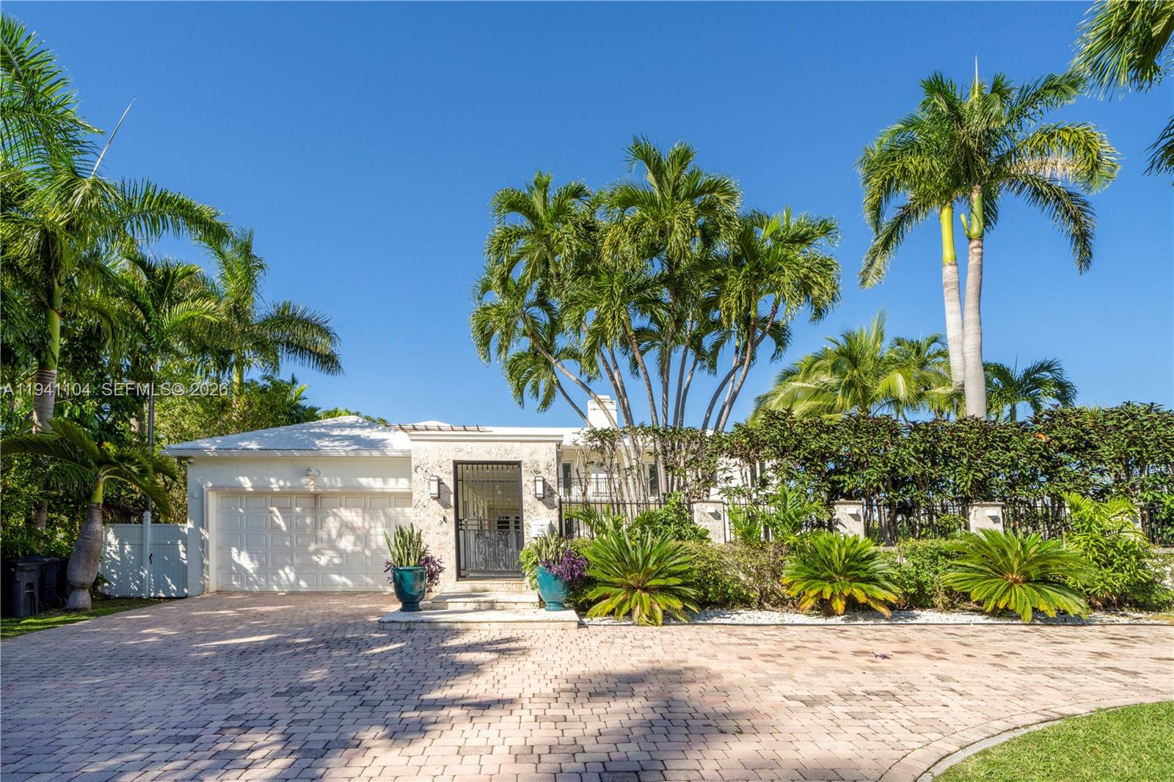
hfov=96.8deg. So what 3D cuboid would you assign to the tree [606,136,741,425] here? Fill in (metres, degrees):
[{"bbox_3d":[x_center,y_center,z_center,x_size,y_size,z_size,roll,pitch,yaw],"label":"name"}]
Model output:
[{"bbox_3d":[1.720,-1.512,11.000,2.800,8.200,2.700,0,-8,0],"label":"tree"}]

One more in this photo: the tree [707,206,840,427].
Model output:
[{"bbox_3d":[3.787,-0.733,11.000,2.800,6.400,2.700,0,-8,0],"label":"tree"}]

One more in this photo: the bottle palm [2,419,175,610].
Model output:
[{"bbox_3d":[-8.750,2.056,9.400,2.750,3.300,2.500,0,-8,0],"label":"bottle palm"}]

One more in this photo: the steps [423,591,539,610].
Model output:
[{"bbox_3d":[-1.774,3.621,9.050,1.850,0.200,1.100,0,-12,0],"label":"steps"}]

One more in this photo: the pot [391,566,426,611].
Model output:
[{"bbox_3d":[-2.954,3.259,8.650,0.570,0.730,0.570,0,-8,0],"label":"pot"}]

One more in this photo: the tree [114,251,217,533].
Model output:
[{"bbox_3d":[-10.289,0.220,13.000,2.250,7.500,2.200,0,-8,0],"label":"tree"}]

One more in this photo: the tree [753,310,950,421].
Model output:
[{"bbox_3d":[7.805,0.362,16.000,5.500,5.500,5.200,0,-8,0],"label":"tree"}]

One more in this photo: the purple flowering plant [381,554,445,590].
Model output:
[{"bbox_3d":[-2.874,2.985,8.650,1.000,0.600,0.720,0,-8,0],"label":"purple flowering plant"}]

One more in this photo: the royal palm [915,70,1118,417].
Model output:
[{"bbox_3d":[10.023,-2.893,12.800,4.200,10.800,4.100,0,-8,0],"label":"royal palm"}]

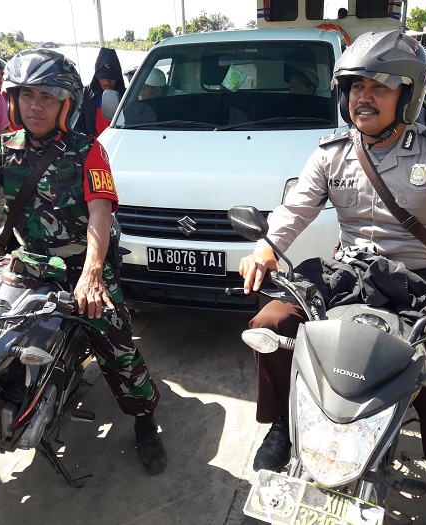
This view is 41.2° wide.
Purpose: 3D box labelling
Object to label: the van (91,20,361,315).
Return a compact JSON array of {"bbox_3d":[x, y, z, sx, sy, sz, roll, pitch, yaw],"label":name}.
[{"bbox_3d":[0.433,-1.003,4.724,1.670,1.840,4.150,5,22,16],"label":"van"}]

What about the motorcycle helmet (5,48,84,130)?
[{"bbox_3d":[-0.608,-0.620,2.030,0.260,0.280,0.320,0,21,4],"label":"motorcycle helmet"}]

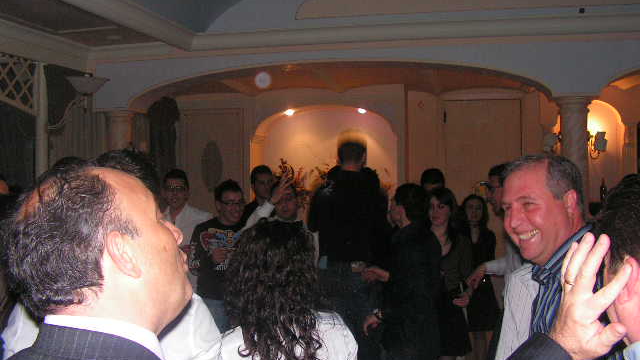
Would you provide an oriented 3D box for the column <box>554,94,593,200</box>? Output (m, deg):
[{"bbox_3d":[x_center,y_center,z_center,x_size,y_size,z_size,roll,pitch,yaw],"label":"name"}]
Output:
[{"bbox_3d":[2.281,0.510,6.000,0.340,2.500,0.340,0,-2,0],"label":"column"}]

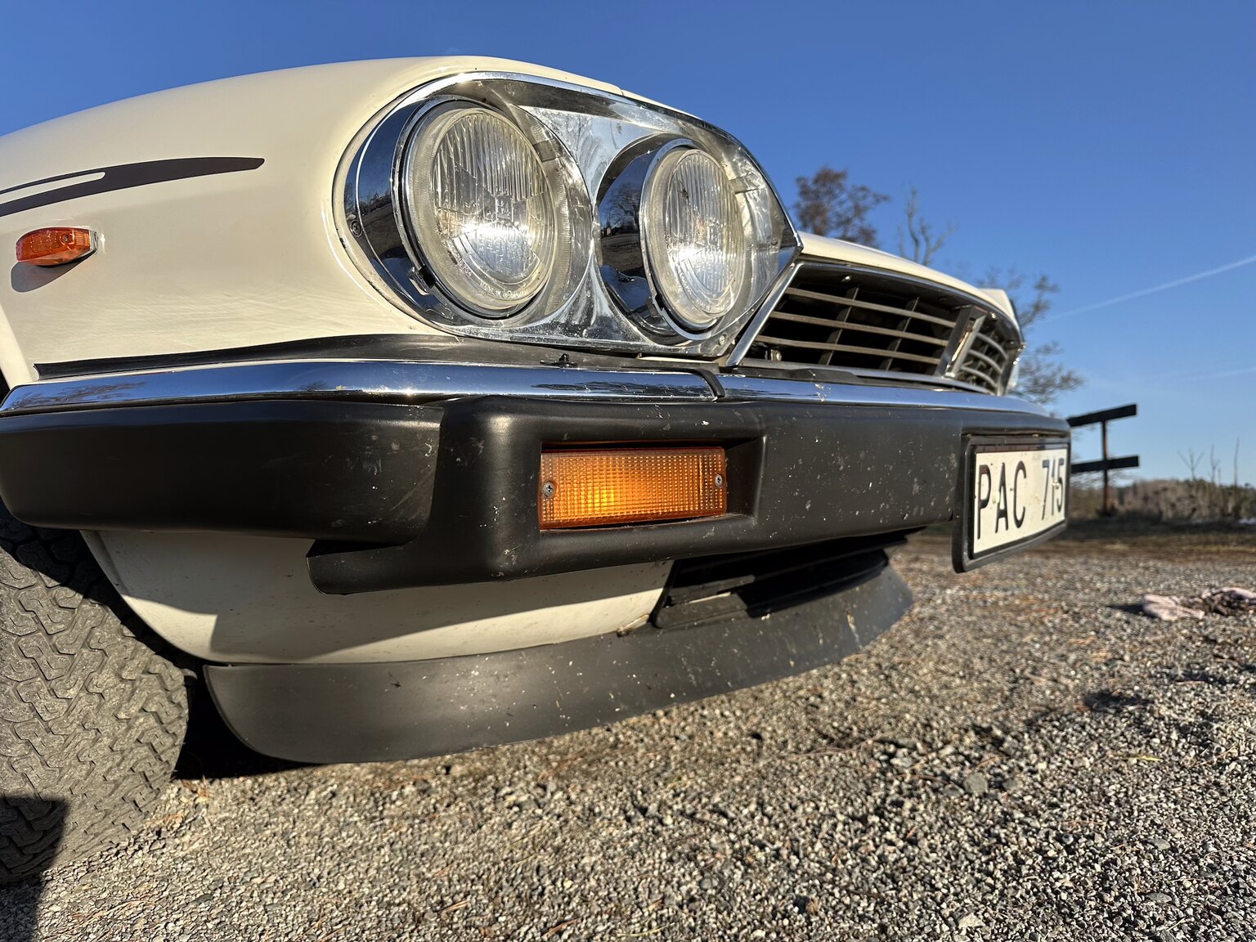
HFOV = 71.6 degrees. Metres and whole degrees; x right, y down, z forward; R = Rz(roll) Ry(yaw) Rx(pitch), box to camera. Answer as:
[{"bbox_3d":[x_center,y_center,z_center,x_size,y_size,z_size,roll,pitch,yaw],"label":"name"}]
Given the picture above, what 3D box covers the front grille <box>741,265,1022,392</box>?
[{"bbox_3d":[0.430,-0.166,1.150,0.100,0.105,1.000,0,2,36],"label":"front grille"}]

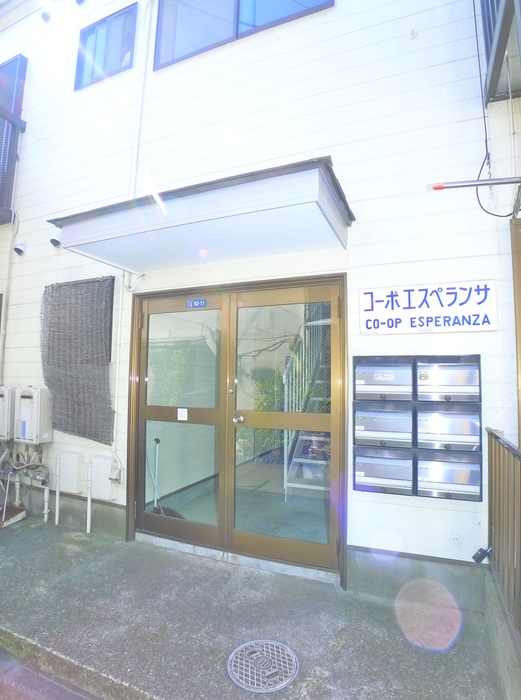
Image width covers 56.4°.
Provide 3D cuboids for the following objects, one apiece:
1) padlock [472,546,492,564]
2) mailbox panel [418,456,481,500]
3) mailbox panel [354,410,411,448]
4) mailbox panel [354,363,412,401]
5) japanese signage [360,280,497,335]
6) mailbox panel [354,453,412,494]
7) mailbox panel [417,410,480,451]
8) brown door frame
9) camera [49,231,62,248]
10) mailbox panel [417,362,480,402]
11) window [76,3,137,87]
[{"bbox_3d":[1.216,1.128,2.663,0.055,0.115,0.035,46,17,23],"label":"padlock"},{"bbox_3d":[1.111,0.749,2.860,0.358,0.240,0.050,-1,-5,28],"label":"mailbox panel"},{"bbox_3d":[0.779,0.492,3.058,0.368,0.240,0.050,-1,-5,28],"label":"mailbox panel"},{"bbox_3d":[0.785,0.204,3.080,0.371,0.234,0.050,-1,-5,28],"label":"mailbox panel"},{"bbox_3d":[1.013,-0.251,2.998,0.800,0.294,0.020,-1,-5,28],"label":"japanese signage"},{"bbox_3d":[0.774,0.770,3.037,0.366,0.235,0.050,-1,-5,28],"label":"mailbox panel"},{"bbox_3d":[1.117,0.474,2.880,0.361,0.236,0.050,-1,-5,28],"label":"mailbox panel"},{"bbox_3d":[-0.232,0.527,3.632,1.853,2.031,0.120,-1,-5,28],"label":"brown door frame"},{"bbox_3d":[-1.948,-1.050,4.612,0.110,0.140,0.100,-1,-5,28],"label":"camera"},{"bbox_3d":[1.122,0.199,2.901,0.358,0.222,0.050,-1,-5,28],"label":"mailbox panel"},{"bbox_3d":[-1.458,-2.882,4.685,0.760,0.660,0.100,-1,-5,28],"label":"window"}]

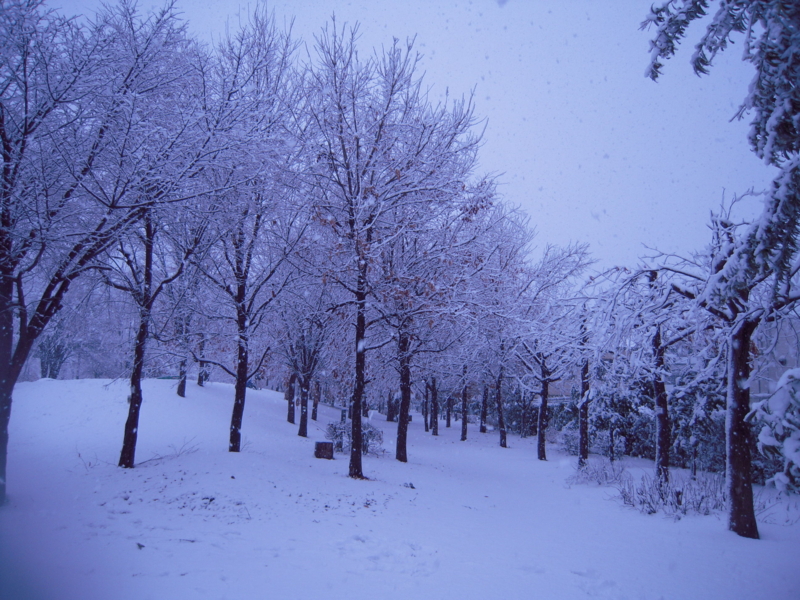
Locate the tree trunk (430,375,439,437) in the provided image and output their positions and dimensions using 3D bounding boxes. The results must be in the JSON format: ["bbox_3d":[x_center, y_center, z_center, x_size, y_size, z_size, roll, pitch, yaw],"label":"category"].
[{"bbox_3d":[1.354,4.133,25.220,0.220,2.290,0.220,0,-8,3],"label":"tree trunk"}]

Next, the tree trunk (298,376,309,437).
[{"bbox_3d":[-2.727,3.041,18.428,0.240,1.714,0.240,1,-9,-8],"label":"tree trunk"}]

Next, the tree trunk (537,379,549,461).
[{"bbox_3d":[3.641,3.028,16.444,0.214,2.057,0.214,2,-8,13],"label":"tree trunk"}]

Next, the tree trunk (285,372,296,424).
[{"bbox_3d":[-3.450,3.134,20.622,0.253,1.638,0.253,2,-9,-9],"label":"tree trunk"}]

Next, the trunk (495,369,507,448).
[{"bbox_3d":[3.149,3.340,20.076,0.250,2.420,0.250,0,-8,9],"label":"trunk"}]

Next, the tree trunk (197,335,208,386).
[{"bbox_3d":[-7.858,2.392,25.649,0.270,2.060,0.270,3,-9,-17],"label":"tree trunk"}]

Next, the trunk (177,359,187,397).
[{"bbox_3d":[-6.936,2.479,20.590,0.238,1.232,0.238,3,-9,-18],"label":"trunk"}]

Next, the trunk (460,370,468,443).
[{"bbox_3d":[2.270,3.663,22.689,0.210,2.510,0.210,0,-8,6],"label":"trunk"}]

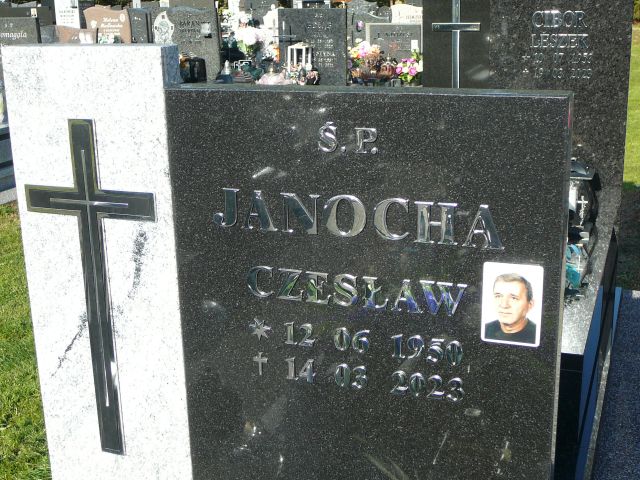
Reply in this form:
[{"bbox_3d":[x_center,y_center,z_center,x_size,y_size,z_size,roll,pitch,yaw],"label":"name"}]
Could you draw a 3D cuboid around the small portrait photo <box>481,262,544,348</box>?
[{"bbox_3d":[0.299,0.101,1.415,0.092,0.133,0.006,4,17,20],"label":"small portrait photo"}]

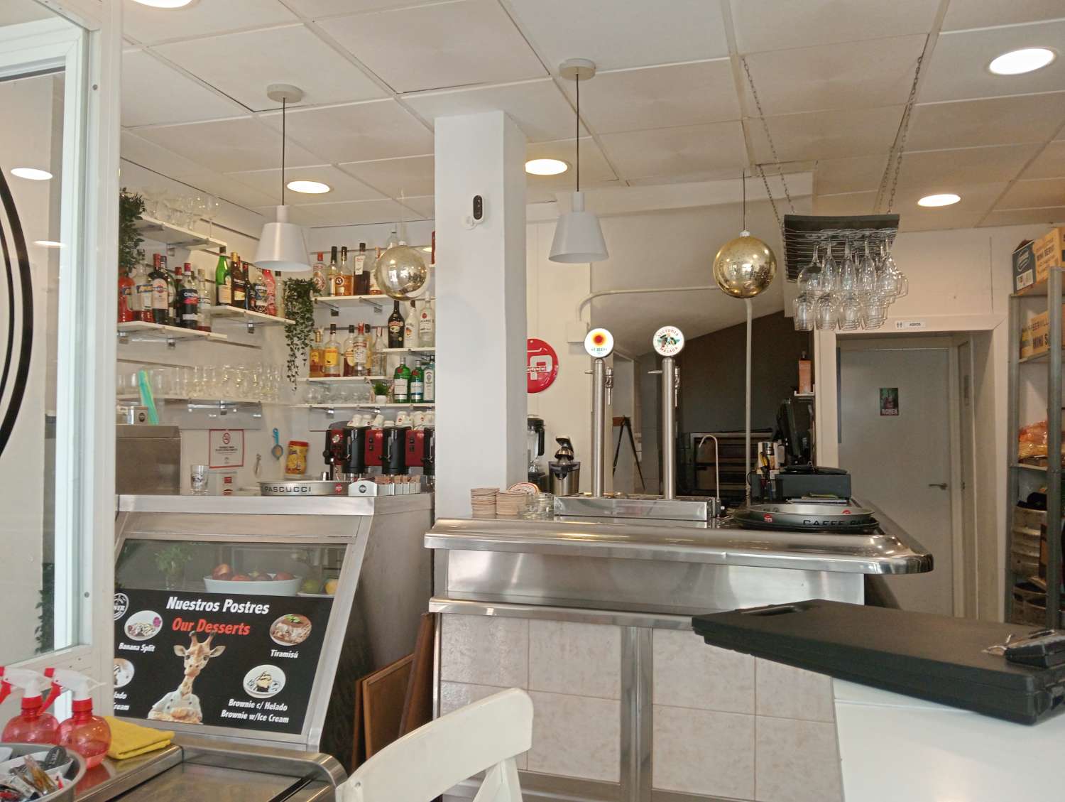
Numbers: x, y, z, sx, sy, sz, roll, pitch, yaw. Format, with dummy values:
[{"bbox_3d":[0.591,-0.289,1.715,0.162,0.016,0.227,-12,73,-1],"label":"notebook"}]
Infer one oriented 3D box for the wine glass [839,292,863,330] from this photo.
[{"bbox_3d":[1.315,-0.388,3.569,0.090,0.190,0.090,-1,-2,17],"label":"wine glass"}]

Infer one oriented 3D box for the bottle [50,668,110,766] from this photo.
[{"bbox_3d":[-0.852,0.589,1.611,0.122,0.178,0.094,0,-2,-10],"label":"bottle"}]

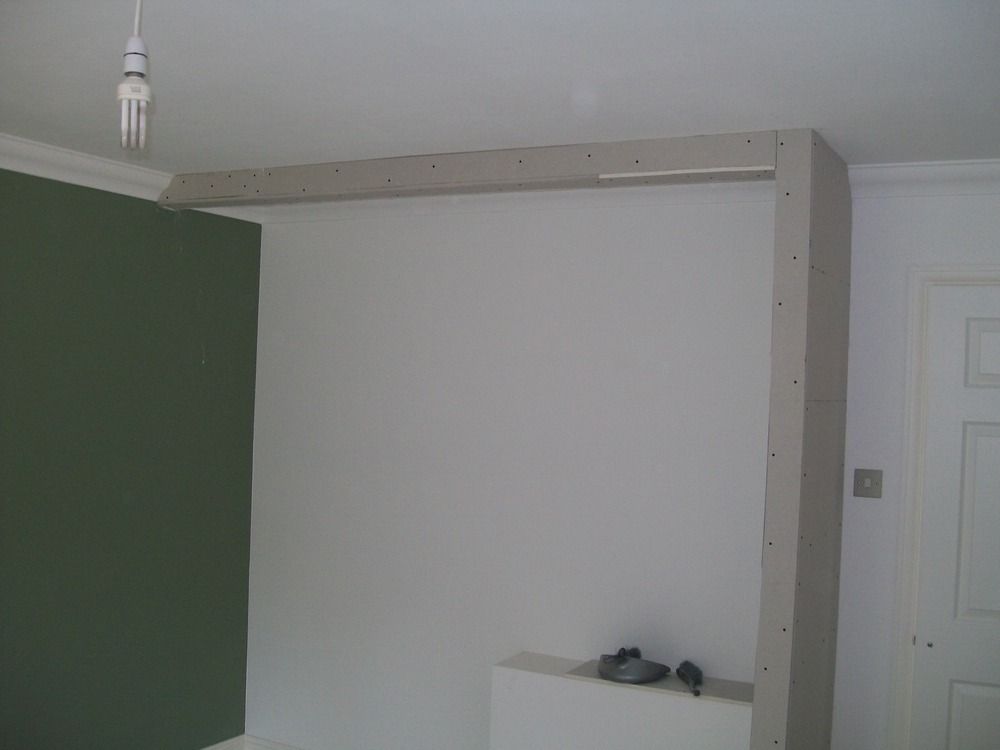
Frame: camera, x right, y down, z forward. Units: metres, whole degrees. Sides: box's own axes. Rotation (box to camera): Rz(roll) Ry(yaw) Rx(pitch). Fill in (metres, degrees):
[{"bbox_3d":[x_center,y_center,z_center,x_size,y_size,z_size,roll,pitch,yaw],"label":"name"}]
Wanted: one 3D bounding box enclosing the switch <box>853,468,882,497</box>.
[{"bbox_3d":[1.171,0.345,3.310,0.088,0.088,0.010,2,0,27],"label":"switch"}]

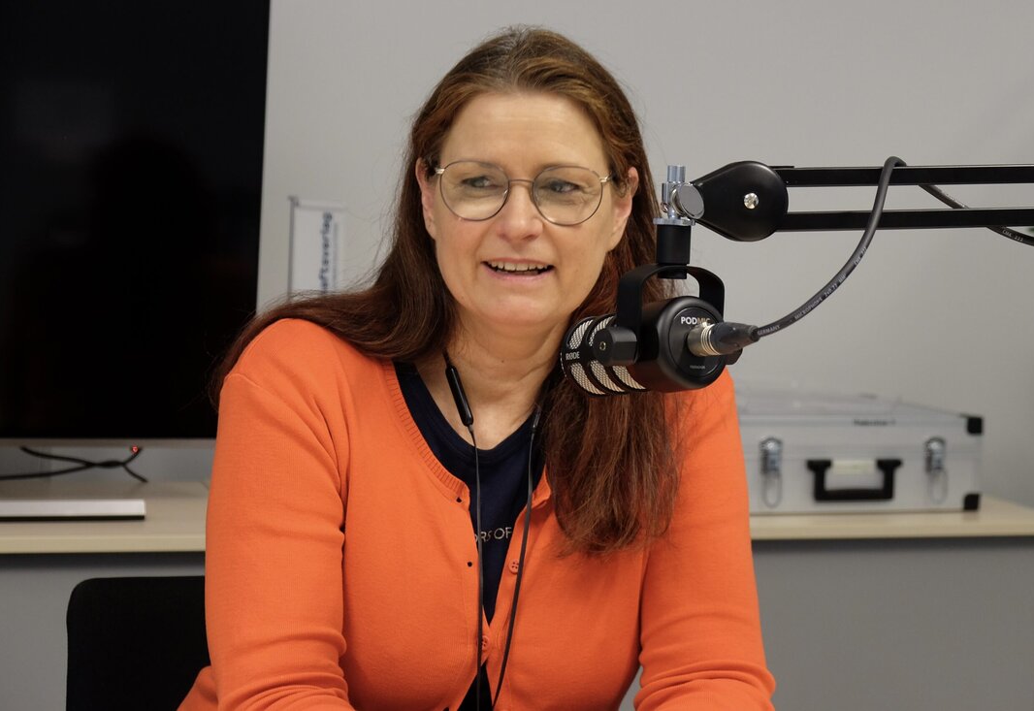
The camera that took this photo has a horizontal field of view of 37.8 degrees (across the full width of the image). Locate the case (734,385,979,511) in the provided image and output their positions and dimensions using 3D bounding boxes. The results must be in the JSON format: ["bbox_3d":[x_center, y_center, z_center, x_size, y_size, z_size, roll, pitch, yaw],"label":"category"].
[{"bbox_3d":[0.465,0.156,2.472,0.465,0.153,0.340,1,4,-19],"label":"case"}]

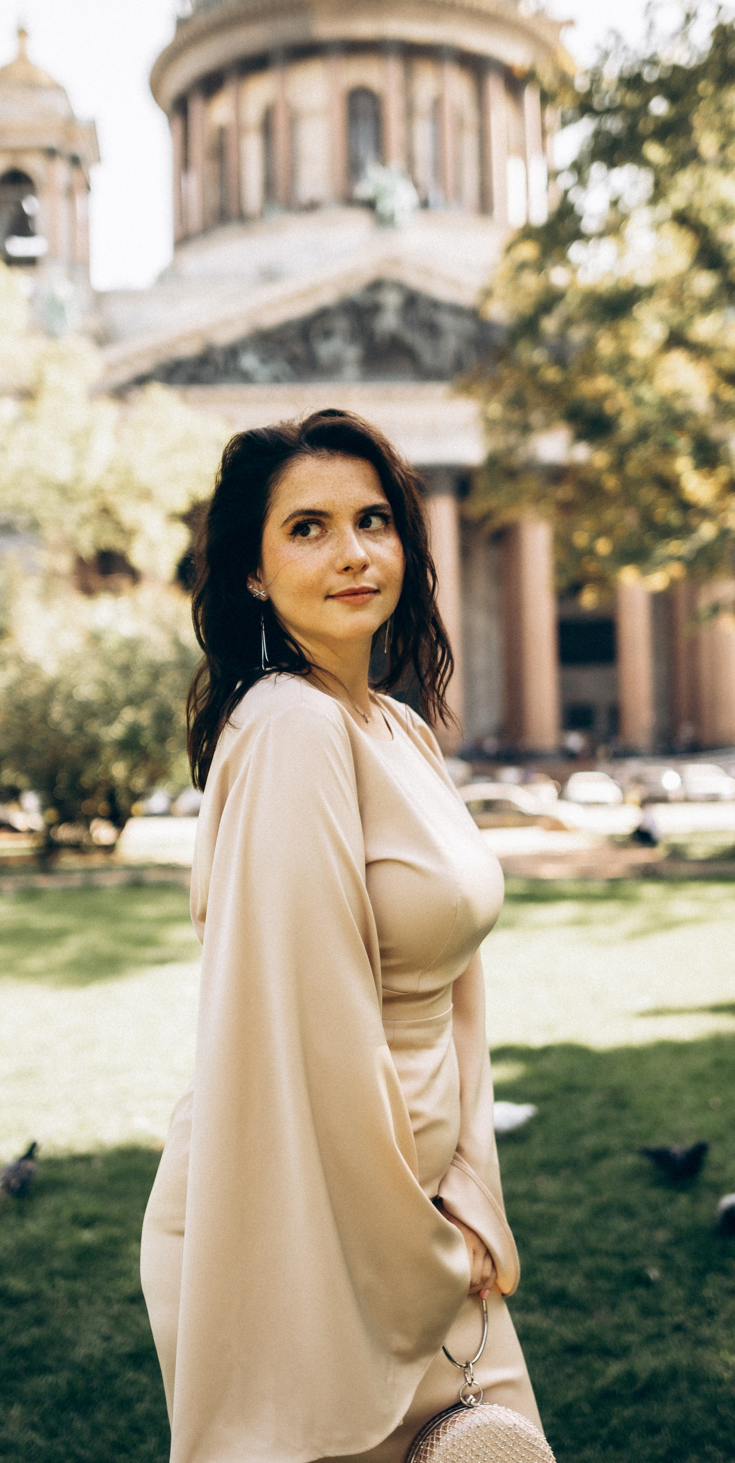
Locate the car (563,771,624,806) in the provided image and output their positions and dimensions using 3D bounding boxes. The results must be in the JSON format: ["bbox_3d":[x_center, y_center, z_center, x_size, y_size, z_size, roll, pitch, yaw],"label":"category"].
[{"bbox_3d":[9.852,2.530,63.500,1.800,1.500,4.400,-1,-2,-2],"label":"car"}]

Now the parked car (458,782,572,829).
[{"bbox_3d":[3.886,2.338,44.000,4.500,1.460,1.780,-1,-2,0],"label":"parked car"}]

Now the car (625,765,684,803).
[{"bbox_3d":[12.679,2.394,64.500,1.830,1.620,4.500,-1,-2,-2],"label":"car"}]

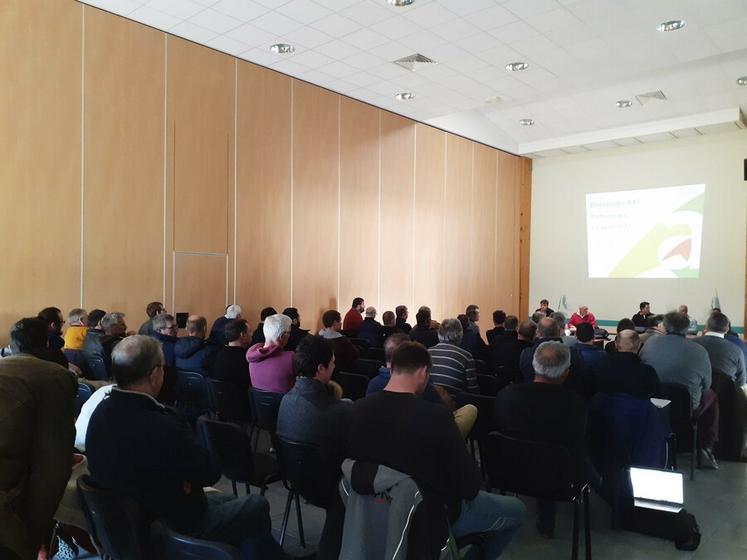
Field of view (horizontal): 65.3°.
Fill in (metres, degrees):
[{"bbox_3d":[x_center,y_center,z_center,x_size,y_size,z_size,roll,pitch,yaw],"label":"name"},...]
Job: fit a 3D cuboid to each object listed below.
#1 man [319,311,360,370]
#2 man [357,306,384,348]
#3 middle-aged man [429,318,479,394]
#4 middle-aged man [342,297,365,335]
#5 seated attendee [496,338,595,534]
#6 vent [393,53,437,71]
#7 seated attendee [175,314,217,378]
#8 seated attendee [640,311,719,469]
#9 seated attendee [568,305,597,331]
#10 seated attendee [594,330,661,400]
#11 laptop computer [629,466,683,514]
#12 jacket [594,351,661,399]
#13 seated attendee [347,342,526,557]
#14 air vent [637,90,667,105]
[{"bbox_3d":[-0.298,0.999,6.783,0.780,1.290,0.520,1,-1,-43],"label":"man"},{"bbox_3d":[0.019,1.017,8.314,0.520,1.280,0.780,0,-1,42],"label":"man"},{"bbox_3d":[0.710,0.956,4.656,0.550,1.306,0.820,0,0,36],"label":"middle-aged man"},{"bbox_3d":[-0.176,0.937,9.495,0.800,1.299,0.520,0,0,-38],"label":"middle-aged man"},{"bbox_3d":[1.090,0.973,3.244,0.550,1.320,0.780,0,-1,42],"label":"seated attendee"},{"bbox_3d":[0.689,-3.621,9.662,0.580,0.060,0.580,0,-1,42],"label":"vent"},{"bbox_3d":[-1.500,0.983,5.538,0.550,1.280,0.780,0,-1,42],"label":"seated attendee"},{"bbox_3d":[2.597,0.941,4.900,0.580,1.355,0.850,0,0,38],"label":"seated attendee"},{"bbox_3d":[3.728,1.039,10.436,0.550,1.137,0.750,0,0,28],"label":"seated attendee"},{"bbox_3d":[1.944,0.985,4.314,0.560,1.264,0.820,0,0,37],"label":"seated attendee"},{"bbox_3d":[1.770,1.314,3.644,0.350,0.210,0.300,0,0,27],"label":"laptop computer"},{"bbox_3d":[1.802,0.808,4.161,0.520,0.630,0.400,0,0,37],"label":"jacket"},{"bbox_3d":[0.282,0.957,2.841,0.800,1.330,0.580,1,-1,-45],"label":"seated attendee"},{"bbox_3d":[6.252,-4.107,13.101,0.580,0.040,0.580,1,-7,41],"label":"air vent"}]

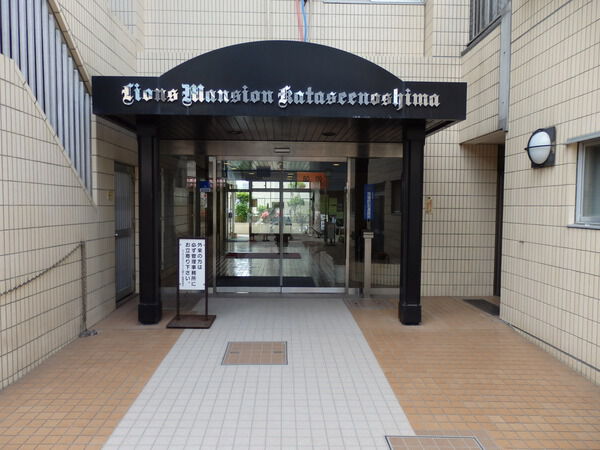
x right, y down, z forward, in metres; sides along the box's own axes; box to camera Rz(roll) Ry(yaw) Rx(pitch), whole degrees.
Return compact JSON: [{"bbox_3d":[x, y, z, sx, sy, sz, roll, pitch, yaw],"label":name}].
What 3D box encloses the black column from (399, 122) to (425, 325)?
[{"bbox_3d":[1.562,-0.020,6.088,0.255,2.788,0.255,0,3,-2],"label":"black column"}]

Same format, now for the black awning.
[{"bbox_3d":[-0.257,-1.904,6.605,4.770,0.970,2.180,0,3,-2],"label":"black awning"}]

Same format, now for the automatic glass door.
[{"bbox_3d":[-0.335,0.029,7.883,2.400,2.440,0.100,0,3,-2],"label":"automatic glass door"}]

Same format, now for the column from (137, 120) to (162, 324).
[{"bbox_3d":[-2.064,-0.039,5.976,0.255,2.788,0.255,0,3,-2],"label":"column"}]

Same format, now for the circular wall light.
[{"bbox_3d":[2.871,-0.919,5.217,0.140,0.455,0.450,0,3,-2],"label":"circular wall light"}]

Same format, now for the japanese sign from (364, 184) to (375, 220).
[{"bbox_3d":[1.272,-0.416,7.886,0.195,0.635,0.040,0,3,-2],"label":"japanese sign"}]

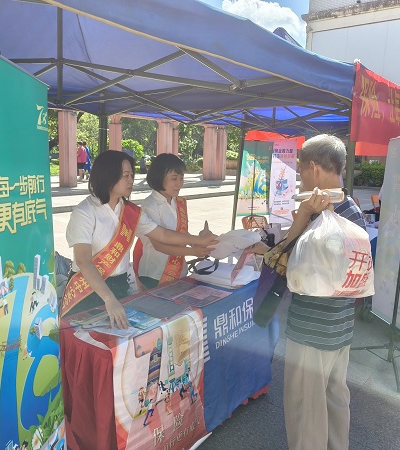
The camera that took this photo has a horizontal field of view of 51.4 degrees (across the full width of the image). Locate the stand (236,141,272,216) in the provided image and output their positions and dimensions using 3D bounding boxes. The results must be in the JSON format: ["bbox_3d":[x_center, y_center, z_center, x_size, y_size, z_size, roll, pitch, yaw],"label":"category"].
[{"bbox_3d":[1.171,-0.962,8.700,0.750,1.540,0.050,-1,10,-15],"label":"stand"}]

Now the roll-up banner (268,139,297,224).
[{"bbox_3d":[1.815,-0.924,9.150,0.720,1.880,0.100,7,11,30],"label":"roll-up banner"}]

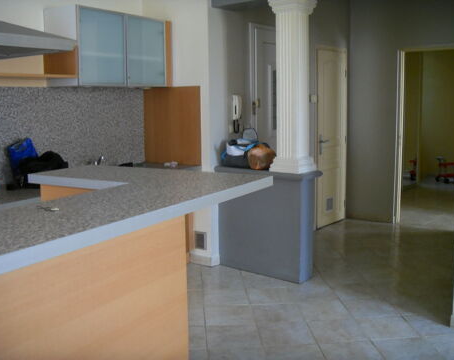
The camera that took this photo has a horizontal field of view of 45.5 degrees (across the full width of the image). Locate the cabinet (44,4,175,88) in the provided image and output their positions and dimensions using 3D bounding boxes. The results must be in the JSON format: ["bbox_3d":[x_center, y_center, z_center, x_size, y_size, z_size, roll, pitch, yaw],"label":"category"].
[{"bbox_3d":[-0.926,-1.040,4.395,0.335,0.573,1.077,4,10,33],"label":"cabinet"}]

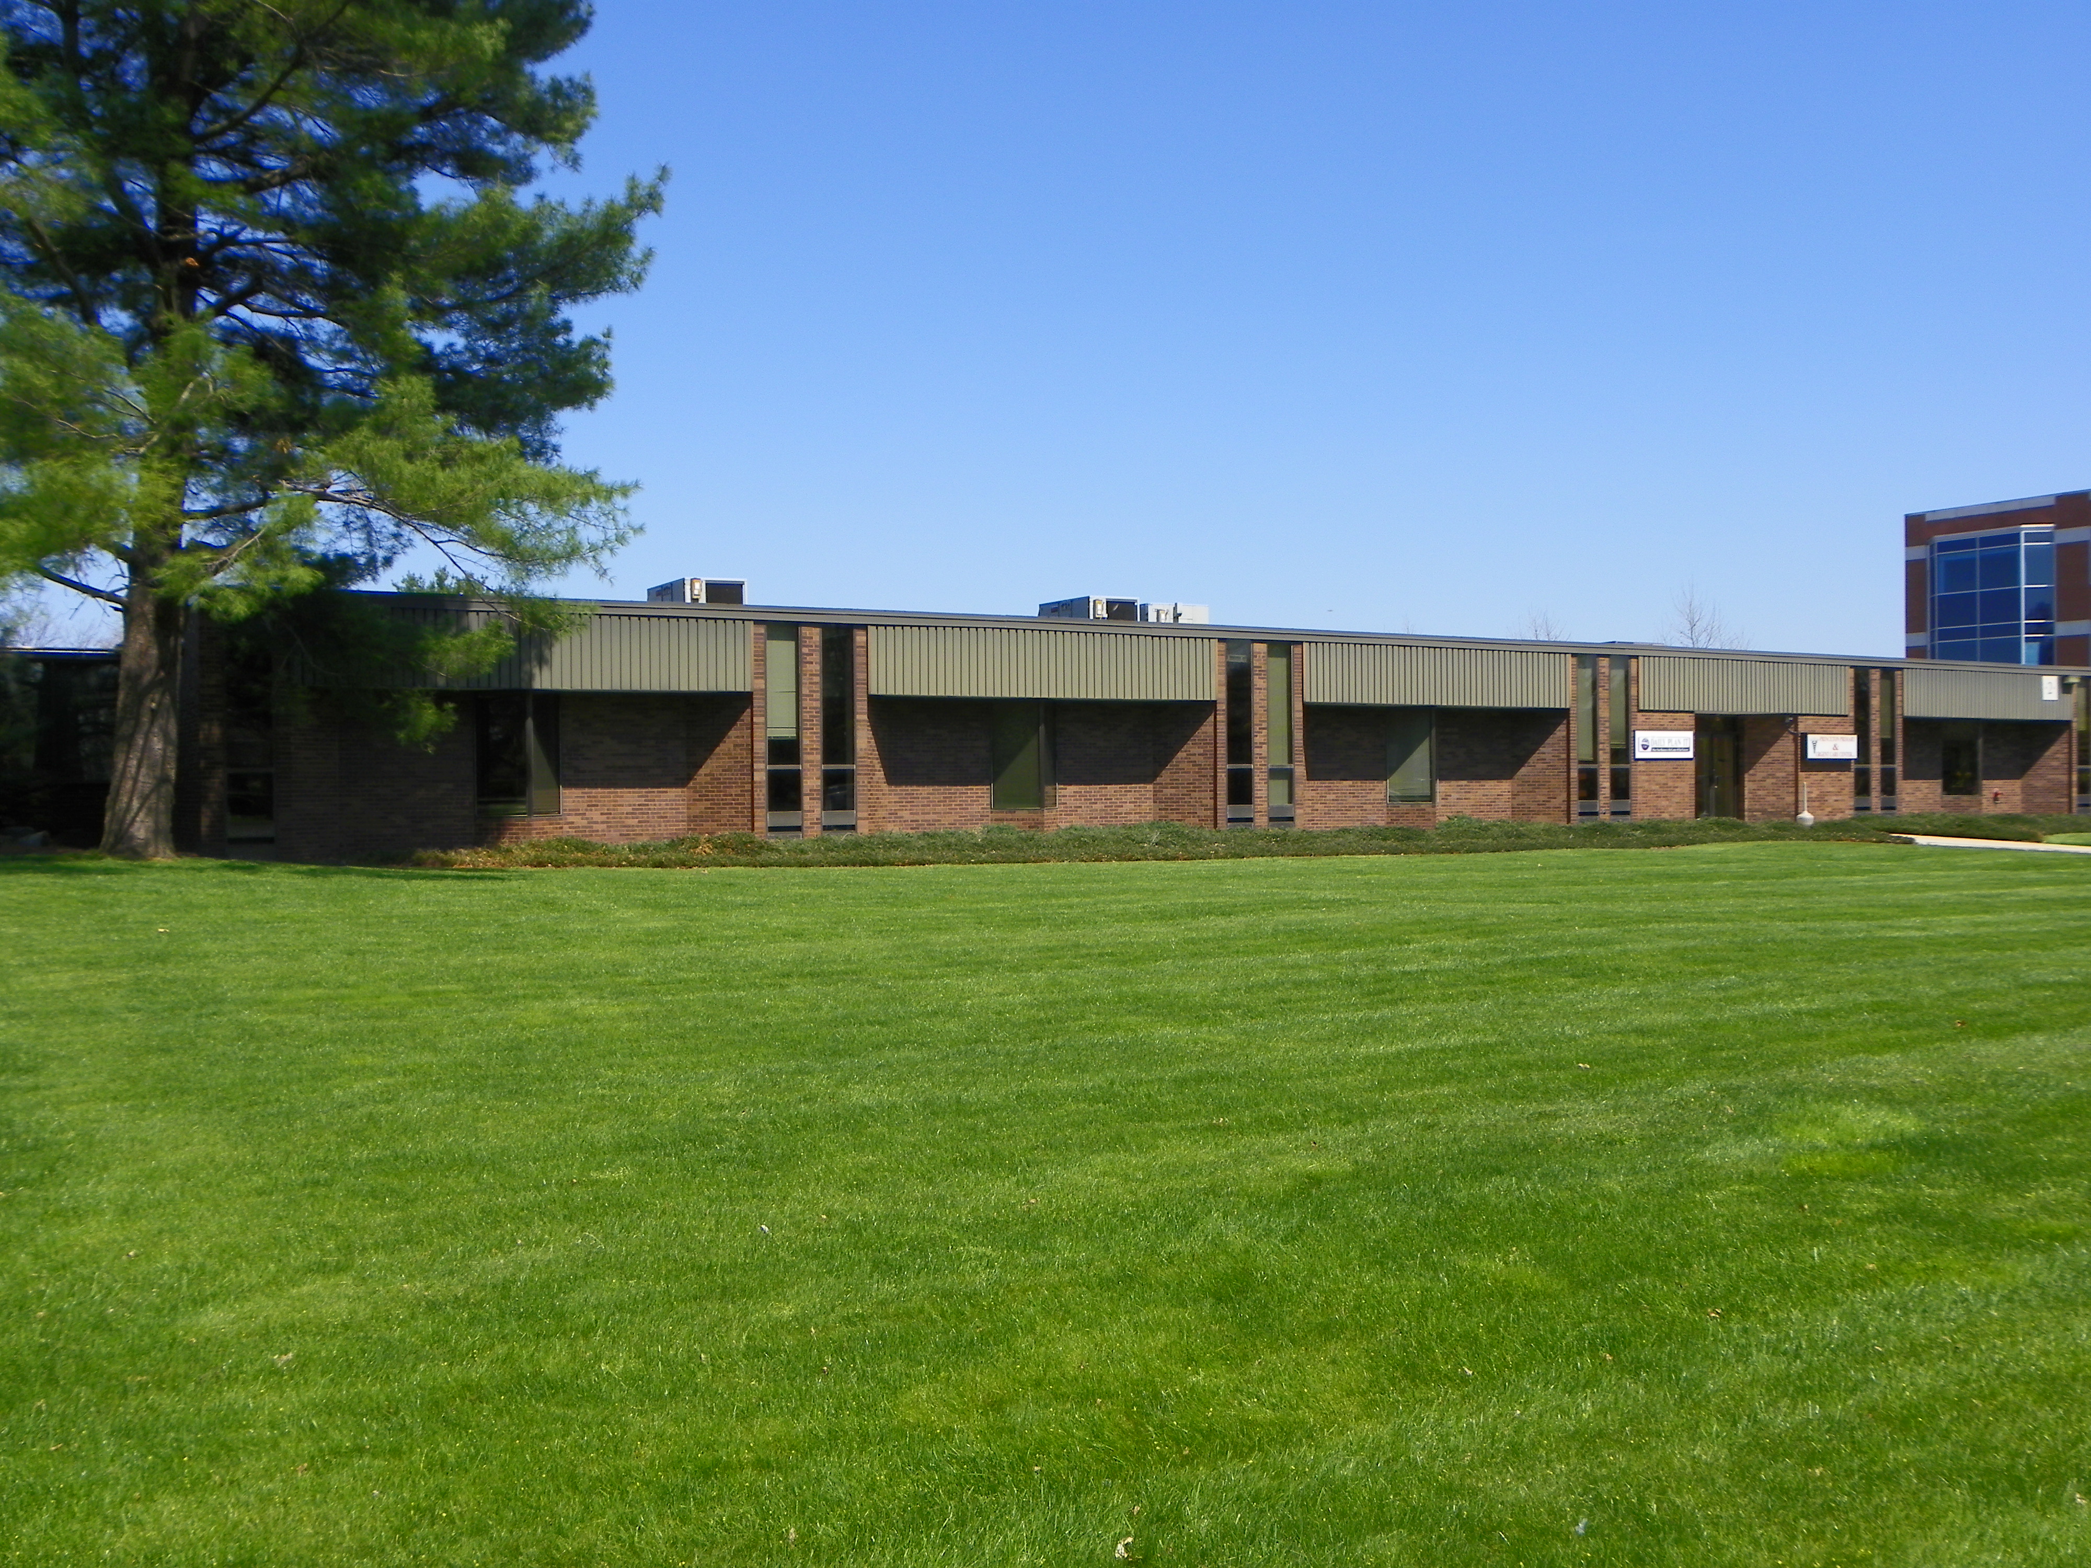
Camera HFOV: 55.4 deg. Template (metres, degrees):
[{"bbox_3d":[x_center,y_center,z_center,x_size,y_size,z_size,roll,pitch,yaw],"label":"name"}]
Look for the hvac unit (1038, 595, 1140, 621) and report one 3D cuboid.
[{"bbox_3d":[0.918,-3.319,41.455,1.220,0.930,1.971,0,0,-31],"label":"hvac unit"}]

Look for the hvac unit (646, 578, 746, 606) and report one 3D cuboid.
[{"bbox_3d":[-6.450,-3.228,36.938,1.220,0.930,1.971,0,0,-31],"label":"hvac unit"}]

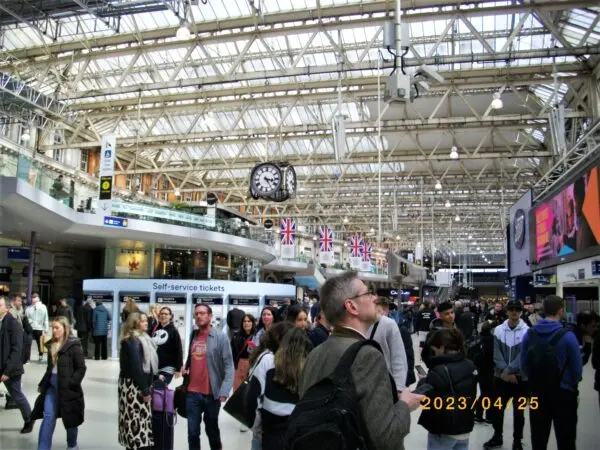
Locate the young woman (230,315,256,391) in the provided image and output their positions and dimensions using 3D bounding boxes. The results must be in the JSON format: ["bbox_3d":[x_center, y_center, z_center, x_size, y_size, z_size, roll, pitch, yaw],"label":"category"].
[{"bbox_3d":[-0.744,1.984,8.695,0.450,1.570,0.320,0,-7,6],"label":"young woman"}]

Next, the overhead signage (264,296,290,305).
[{"bbox_3d":[-0.596,2.209,18.640,0.860,0.220,0.080,2,-7,-5],"label":"overhead signage"}]

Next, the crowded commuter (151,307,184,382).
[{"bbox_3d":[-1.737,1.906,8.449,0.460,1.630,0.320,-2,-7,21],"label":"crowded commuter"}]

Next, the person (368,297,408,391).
[{"bbox_3d":[0.814,1.540,5.842,0.350,1.770,0.500,2,-7,-6],"label":"person"}]

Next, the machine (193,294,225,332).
[{"bbox_3d":[-2.675,2.982,18.735,0.900,1.900,0.600,2,-7,-5],"label":"machine"}]

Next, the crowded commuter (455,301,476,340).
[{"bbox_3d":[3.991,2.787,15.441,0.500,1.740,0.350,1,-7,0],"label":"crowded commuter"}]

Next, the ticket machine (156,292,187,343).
[{"bbox_3d":[-3.926,3.047,19.694,0.980,1.940,0.700,0,-7,5],"label":"ticket machine"}]

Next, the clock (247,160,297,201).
[{"bbox_3d":[-1.501,-2.374,35.000,1.970,2.080,1.970,-2,-7,22],"label":"clock"}]

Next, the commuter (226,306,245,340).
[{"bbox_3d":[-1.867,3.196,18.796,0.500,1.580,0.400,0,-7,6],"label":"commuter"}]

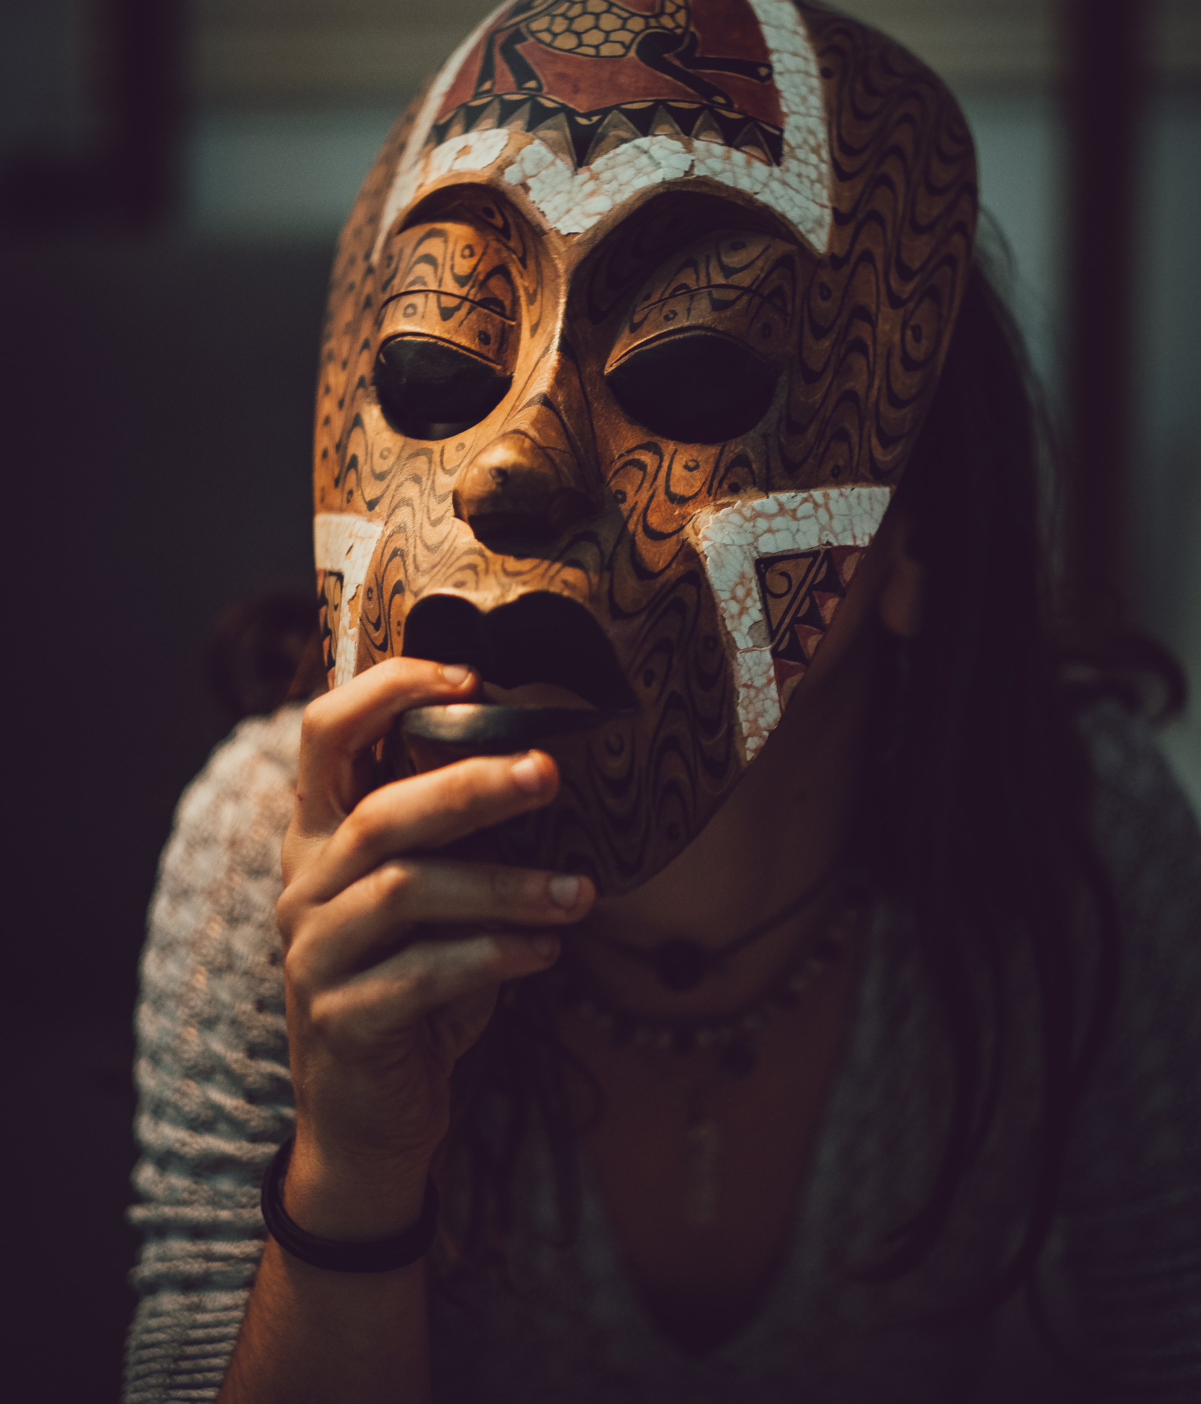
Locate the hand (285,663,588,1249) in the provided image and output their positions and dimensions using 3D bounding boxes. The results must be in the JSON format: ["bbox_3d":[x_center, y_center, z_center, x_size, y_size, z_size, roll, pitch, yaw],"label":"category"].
[{"bbox_3d":[-0.045,0.066,1.140,0.087,0.150,0.080,-6,10,-20],"label":"hand"}]

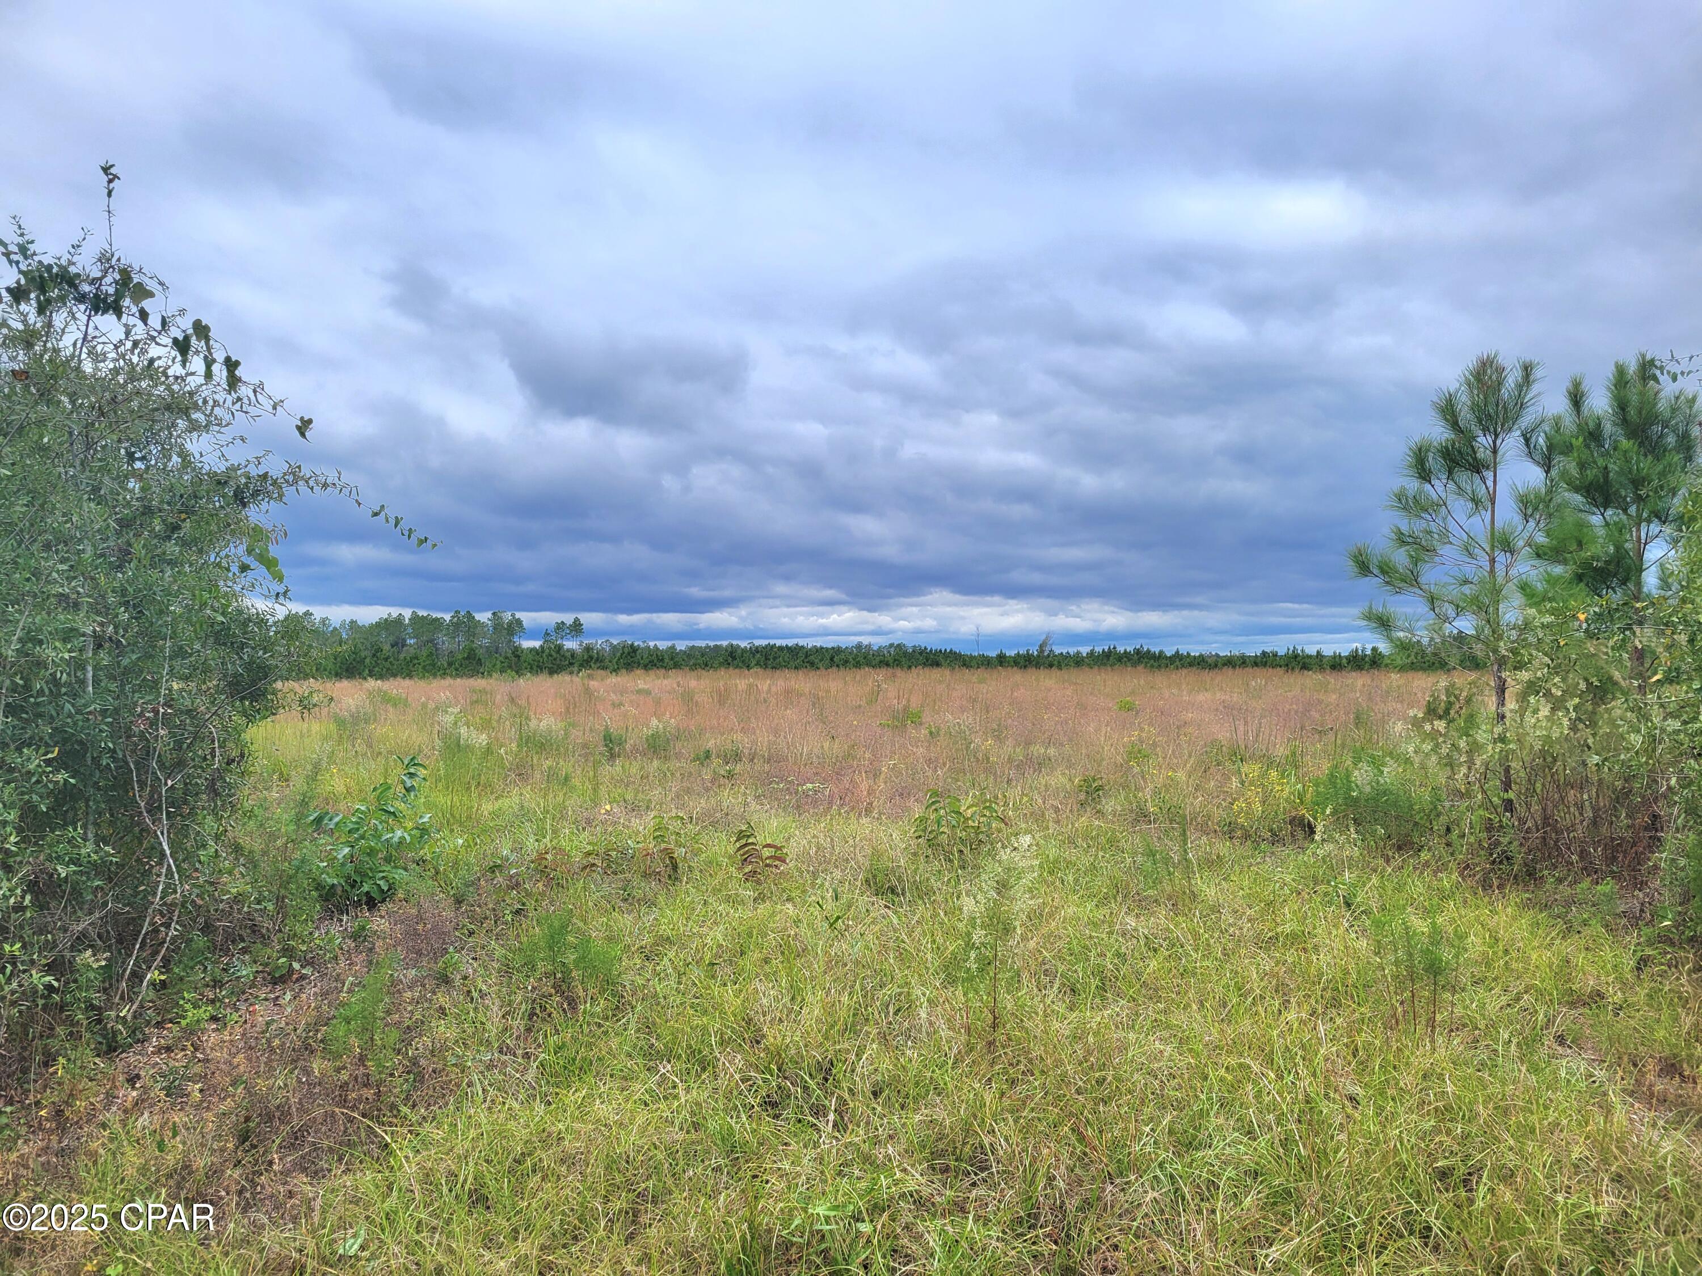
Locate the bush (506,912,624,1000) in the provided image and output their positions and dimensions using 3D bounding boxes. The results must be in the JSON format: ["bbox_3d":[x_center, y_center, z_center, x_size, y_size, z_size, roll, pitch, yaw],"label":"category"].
[{"bbox_3d":[-1.233,1.385,5.525,0.483,0.420,0.386,0,-1,0],"label":"bush"}]

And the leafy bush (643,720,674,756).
[{"bbox_3d":[-2.716,1.428,17.946,0.448,0.560,0.426,0,-1,0],"label":"leafy bush"}]

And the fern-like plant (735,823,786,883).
[{"bbox_3d":[-0.591,1.438,8.483,0.362,0.415,0.326,0,-1,0],"label":"fern-like plant"}]

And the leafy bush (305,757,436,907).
[{"bbox_3d":[-2.980,1.212,7.926,0.808,0.948,0.727,0,-1,0],"label":"leafy bush"}]

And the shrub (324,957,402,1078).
[{"bbox_3d":[-1.725,1.345,4.507,0.267,0.464,0.254,0,-1,0],"label":"shrub"}]

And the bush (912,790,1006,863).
[{"bbox_3d":[0.784,1.380,9.244,0.673,0.558,0.572,0,-1,0],"label":"bush"}]

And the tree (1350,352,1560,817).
[{"bbox_3d":[5.115,-0.321,10.833,1.769,4.214,1.769,0,-1,0],"label":"tree"}]

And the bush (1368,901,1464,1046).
[{"bbox_3d":[2.183,1.300,4.939,0.375,0.570,0.319,0,-1,0],"label":"bush"}]

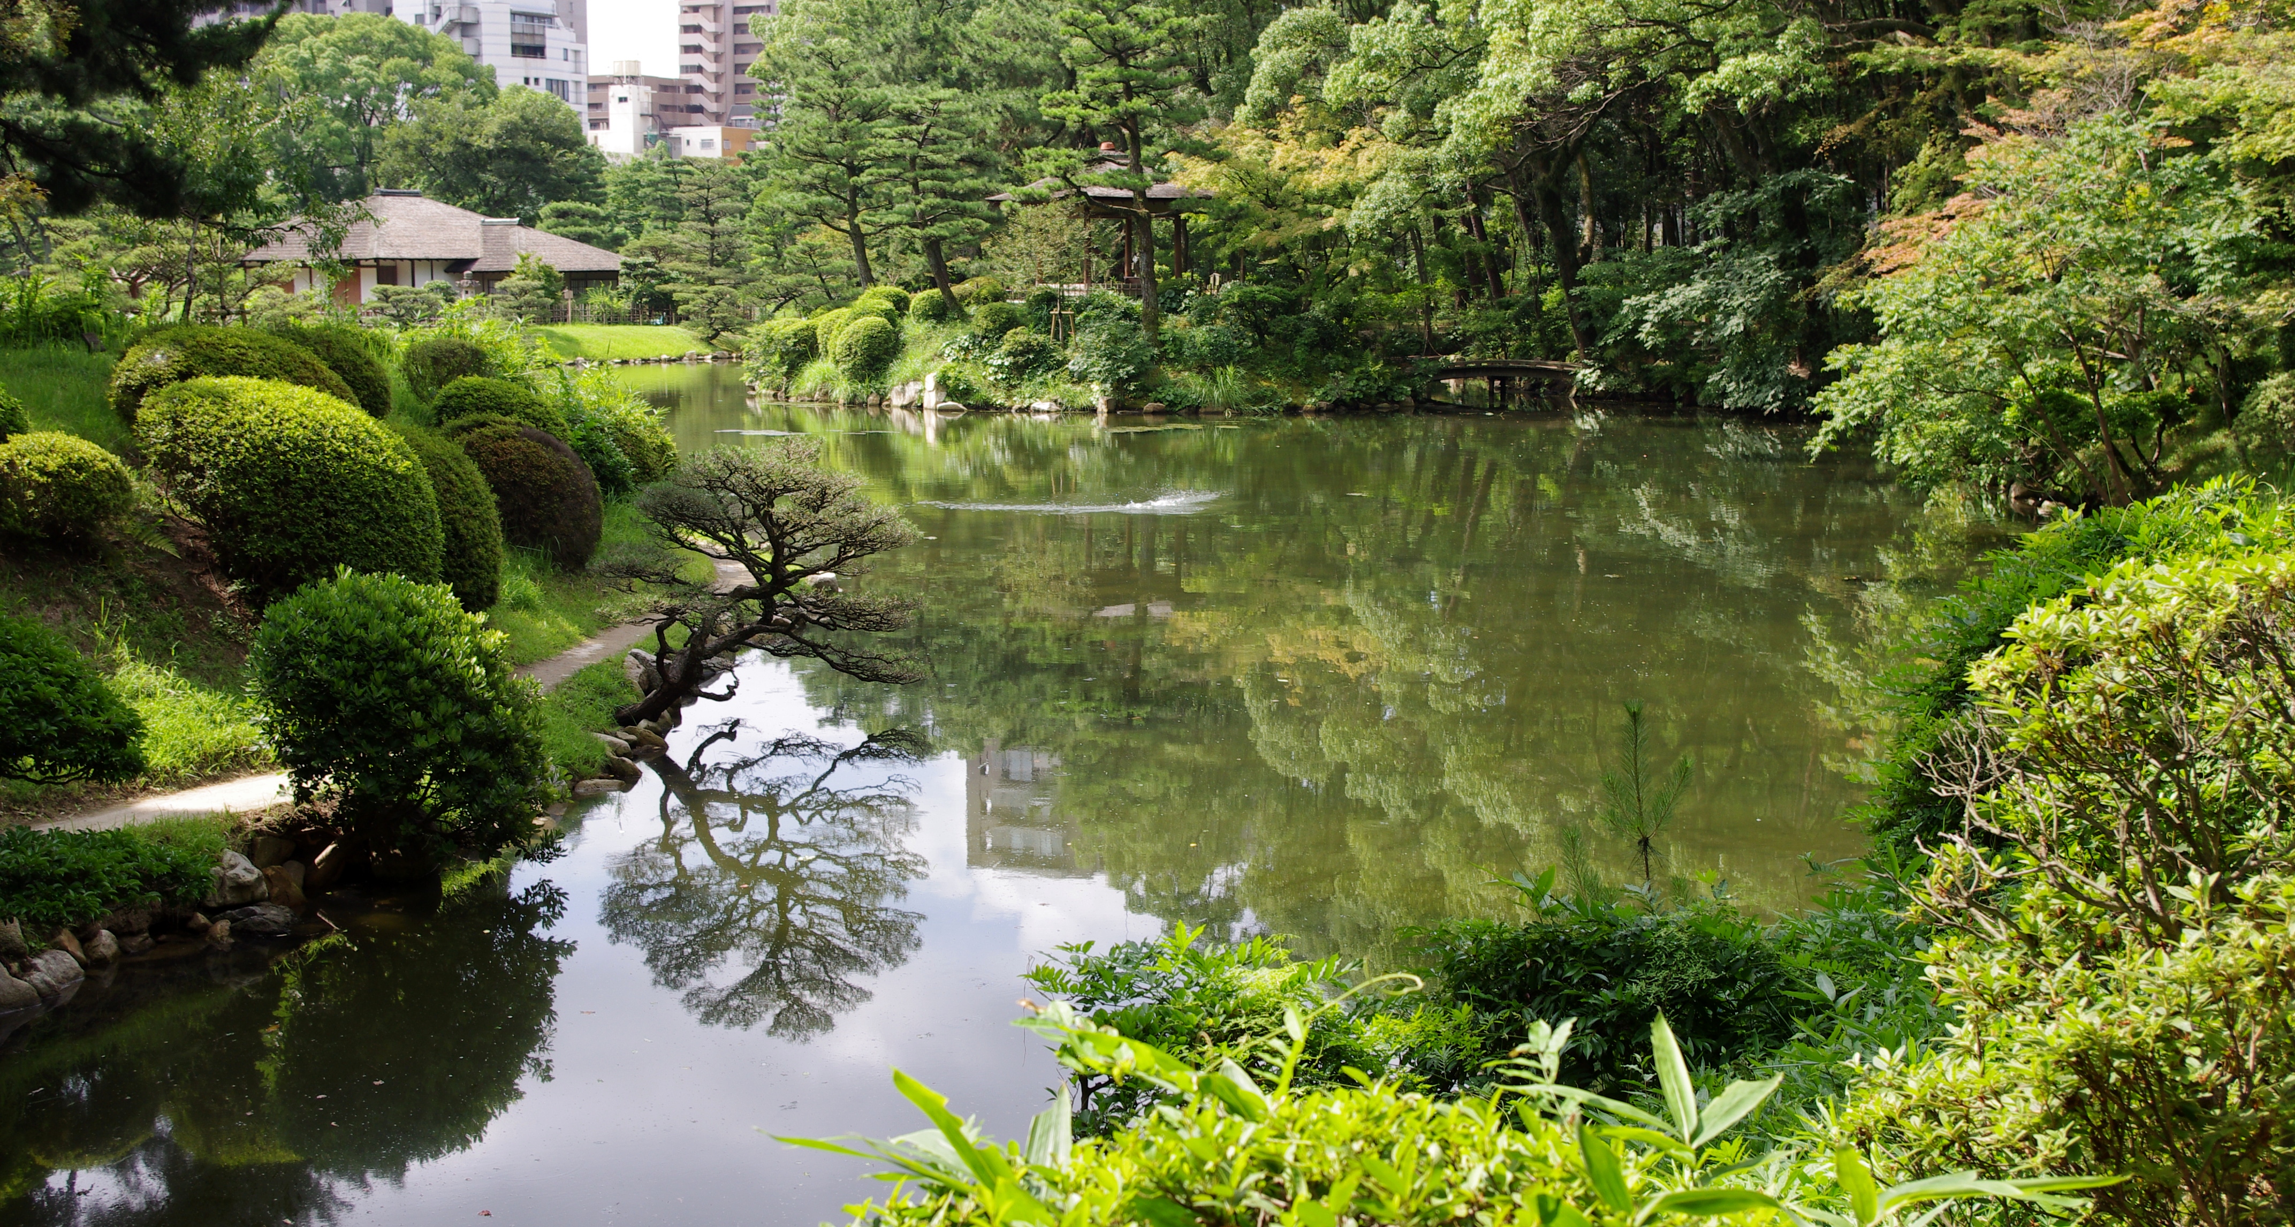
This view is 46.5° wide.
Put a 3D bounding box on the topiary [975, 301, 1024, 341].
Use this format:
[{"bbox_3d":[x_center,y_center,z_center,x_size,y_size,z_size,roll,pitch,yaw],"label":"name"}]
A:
[{"bbox_3d":[-3.640,-7.214,65.800,1.250,1.000,1.200,0,7,-3],"label":"topiary"}]

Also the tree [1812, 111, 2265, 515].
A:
[{"bbox_3d":[12.407,-4.141,36.975,5.800,5.248,5.500,2,8,18],"label":"tree"}]

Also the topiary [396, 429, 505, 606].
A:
[{"bbox_3d":[-4.573,-0.617,17.200,1.100,1.180,1.150,-2,7,-15],"label":"topiary"}]

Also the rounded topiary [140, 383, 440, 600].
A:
[{"bbox_3d":[-5.075,-0.757,15.800,1.720,1.250,1.600,-2,7,-18],"label":"rounded topiary"}]

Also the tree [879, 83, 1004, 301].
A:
[{"bbox_3d":[-5.137,-10.327,66.624,2.993,5.475,3.000,0,7,0],"label":"tree"}]

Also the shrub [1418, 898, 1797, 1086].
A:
[{"bbox_3d":[1.246,1.055,7.300,1.050,0.600,0.900,1,7,10],"label":"shrub"}]

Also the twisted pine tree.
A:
[{"bbox_3d":[-2.797,-0.203,19.538,2.175,2.045,2.100,-1,8,-8],"label":"twisted pine tree"}]

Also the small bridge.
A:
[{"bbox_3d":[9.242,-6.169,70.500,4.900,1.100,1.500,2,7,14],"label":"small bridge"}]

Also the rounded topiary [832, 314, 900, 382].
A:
[{"bbox_3d":[-6.949,-6.530,65.800,1.650,1.680,1.600,-1,7,-6],"label":"rounded topiary"}]

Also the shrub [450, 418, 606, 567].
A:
[{"bbox_3d":[-4.474,-0.856,19.200,1.100,1.080,1.100,-2,7,-13],"label":"shrub"}]

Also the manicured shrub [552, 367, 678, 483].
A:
[{"bbox_3d":[-6.368,-2.239,31.979,1.480,1.414,1.500,-2,8,-11],"label":"manicured shrub"}]

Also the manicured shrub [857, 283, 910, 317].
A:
[{"bbox_3d":[-6.717,-7.927,68.147,1.325,0.999,1.350,0,7,0],"label":"manicured shrub"}]

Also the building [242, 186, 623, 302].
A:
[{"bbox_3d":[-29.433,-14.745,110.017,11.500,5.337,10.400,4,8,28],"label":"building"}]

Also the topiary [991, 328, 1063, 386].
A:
[{"bbox_3d":[-2.857,-6.098,63.600,1.720,1.400,1.600,0,7,-3],"label":"topiary"}]

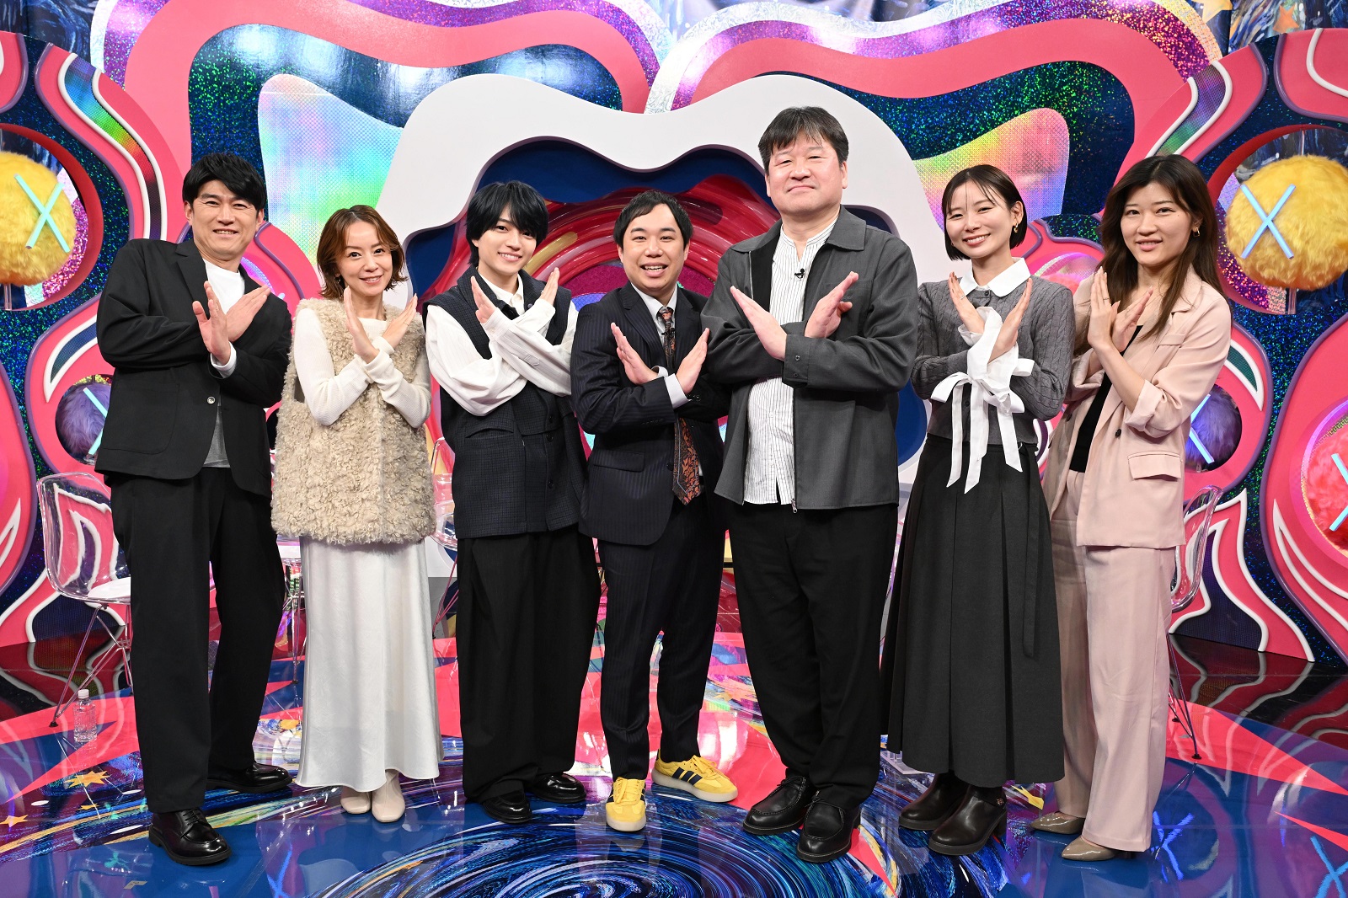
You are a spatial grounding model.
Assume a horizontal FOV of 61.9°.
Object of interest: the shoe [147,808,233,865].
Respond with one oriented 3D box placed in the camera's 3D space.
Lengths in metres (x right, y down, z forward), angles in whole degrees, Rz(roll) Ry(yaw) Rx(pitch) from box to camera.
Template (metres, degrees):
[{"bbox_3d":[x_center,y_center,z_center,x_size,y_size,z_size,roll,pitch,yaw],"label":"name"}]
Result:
[{"bbox_3d":[-1.209,0.928,2.796,0.290,0.115,0.105,6,8,44],"label":"shoe"}]

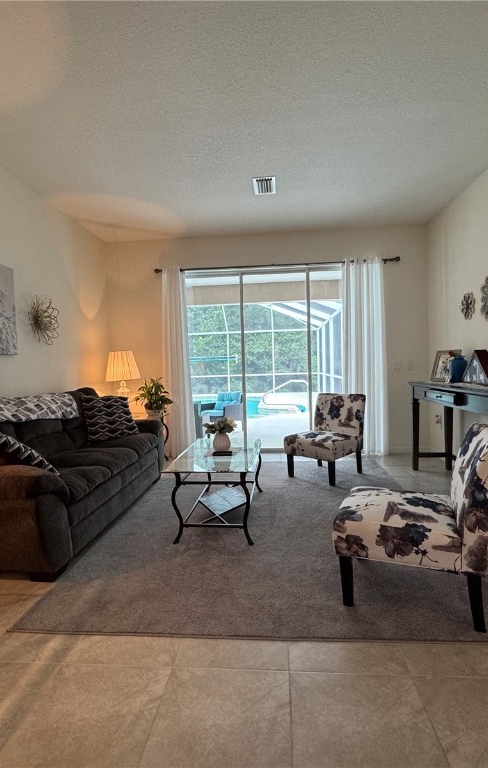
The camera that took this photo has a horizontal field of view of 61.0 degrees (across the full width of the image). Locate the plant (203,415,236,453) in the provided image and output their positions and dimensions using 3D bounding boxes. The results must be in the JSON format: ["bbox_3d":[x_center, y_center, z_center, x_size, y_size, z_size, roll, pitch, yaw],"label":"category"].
[{"bbox_3d":[-0.167,0.379,3.315,0.269,0.299,0.257,-1,3,5],"label":"plant"}]

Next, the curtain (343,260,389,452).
[{"bbox_3d":[1.542,-0.348,5.231,0.540,2.500,0.110,-1,2,5],"label":"curtain"}]

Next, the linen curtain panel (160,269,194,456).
[{"bbox_3d":[-0.860,-0.280,5.434,0.358,2.486,0.108,-1,3,5],"label":"linen curtain panel"}]

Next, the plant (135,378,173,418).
[{"bbox_3d":[-1.117,0.162,5.092,0.448,0.502,0.430,-1,3,5],"label":"plant"}]

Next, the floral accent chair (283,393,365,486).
[{"bbox_3d":[0.865,0.538,4.385,0.556,0.851,0.741,1,4,44],"label":"floral accent chair"}]

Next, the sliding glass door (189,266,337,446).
[{"bbox_3d":[0.406,-0.315,5.447,2.550,2.440,0.120,-1,2,5],"label":"sliding glass door"}]

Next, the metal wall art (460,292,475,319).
[{"bbox_3d":[2.196,-0.762,4.075,0.040,0.270,0.275,-1,2,5],"label":"metal wall art"}]

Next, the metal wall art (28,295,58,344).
[{"bbox_3d":[-1.928,-0.610,3.926,0.084,0.460,0.460,-1,3,5],"label":"metal wall art"}]

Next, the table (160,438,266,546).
[{"bbox_3d":[-0.174,0.786,3.282,0.610,0.490,1.220,-1,2,5],"label":"table"}]

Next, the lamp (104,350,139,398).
[{"bbox_3d":[-1.411,0.012,4.867,0.390,0.785,0.390,-1,2,5],"label":"lamp"}]

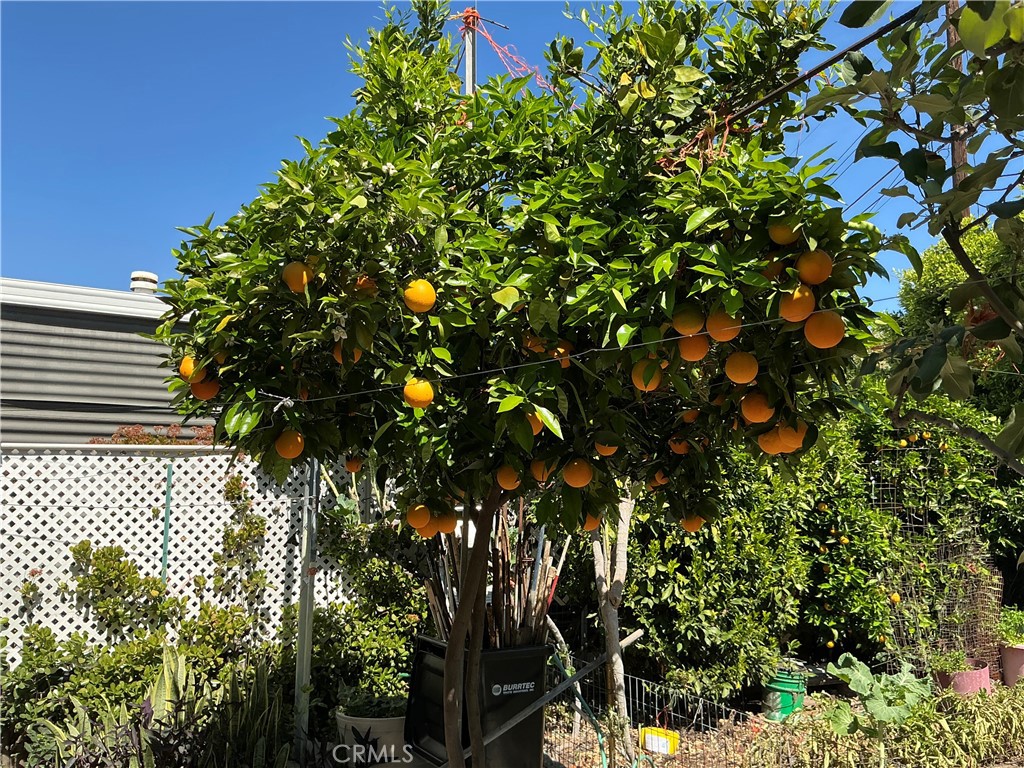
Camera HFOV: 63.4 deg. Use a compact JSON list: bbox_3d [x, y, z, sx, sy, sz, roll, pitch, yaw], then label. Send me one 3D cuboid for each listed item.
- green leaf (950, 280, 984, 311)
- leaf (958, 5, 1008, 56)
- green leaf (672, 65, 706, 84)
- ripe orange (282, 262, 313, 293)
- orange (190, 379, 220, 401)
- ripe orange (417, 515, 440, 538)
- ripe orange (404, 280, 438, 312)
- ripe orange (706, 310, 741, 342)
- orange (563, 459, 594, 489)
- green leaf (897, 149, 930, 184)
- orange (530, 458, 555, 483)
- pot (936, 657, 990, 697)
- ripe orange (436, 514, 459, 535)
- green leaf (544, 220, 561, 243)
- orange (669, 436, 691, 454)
[{"bbox_3d":[0.823,-0.159,1.500,0.050,0.075,0.015,39,-14,35],"label":"green leaf"},{"bbox_3d":[0.825,-0.621,1.450,0.088,0.095,0.035,0,-6,0],"label":"leaf"},{"bbox_3d":[0.494,-0.859,2.300,0.092,0.050,0.015,0,-30,12],"label":"green leaf"},{"bbox_3d":[-0.554,-0.276,2.145,0.079,0.079,0.079,0,-7,0],"label":"ripe orange"},{"bbox_3d":[-0.859,0.007,2.320,0.080,0.080,0.080,0,-7,0],"label":"orange"},{"bbox_3d":[-0.283,0.480,2.796,0.080,0.080,0.080,0,-7,0],"label":"ripe orange"},{"bbox_3d":[-0.225,-0.217,2.039,0.080,0.080,0.080,0,-7,0],"label":"ripe orange"},{"bbox_3d":[0.491,-0.135,1.917,0.081,0.081,0.081,1,-5,0],"label":"ripe orange"},{"bbox_3d":[0.172,0.231,2.154,0.078,0.078,0.078,0,-7,0],"label":"orange"},{"bbox_3d":[0.704,-0.380,1.450,0.054,0.064,0.030,0,-6,0],"label":"green leaf"},{"bbox_3d":[0.096,0.261,2.518,0.076,0.076,0.076,0,-7,0],"label":"orange"},{"bbox_3d":[3.383,2.249,6.200,0.420,0.330,0.420,0,-7,0],"label":"pot"},{"bbox_3d":[-0.228,0.482,2.881,0.080,0.080,0.080,0,-7,0],"label":"ripe orange"},{"bbox_3d":[0.115,-0.433,2.350,0.048,0.066,0.030,0,-6,0],"label":"green leaf"},{"bbox_3d":[0.616,0.220,3.040,0.080,0.080,0.080,0,-7,0],"label":"orange"}]

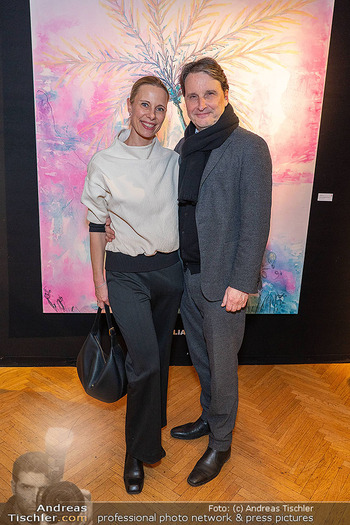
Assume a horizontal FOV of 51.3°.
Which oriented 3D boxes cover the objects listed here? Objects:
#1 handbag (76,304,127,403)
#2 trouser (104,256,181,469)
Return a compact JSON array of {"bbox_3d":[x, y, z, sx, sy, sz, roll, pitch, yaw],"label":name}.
[{"bbox_3d":[-0.330,0.424,1.696,0.180,0.480,0.310,-10,18,-44],"label":"handbag"},{"bbox_3d":[-0.143,0.446,1.755,0.360,0.995,0.370,0,13,-11],"label":"trouser"}]

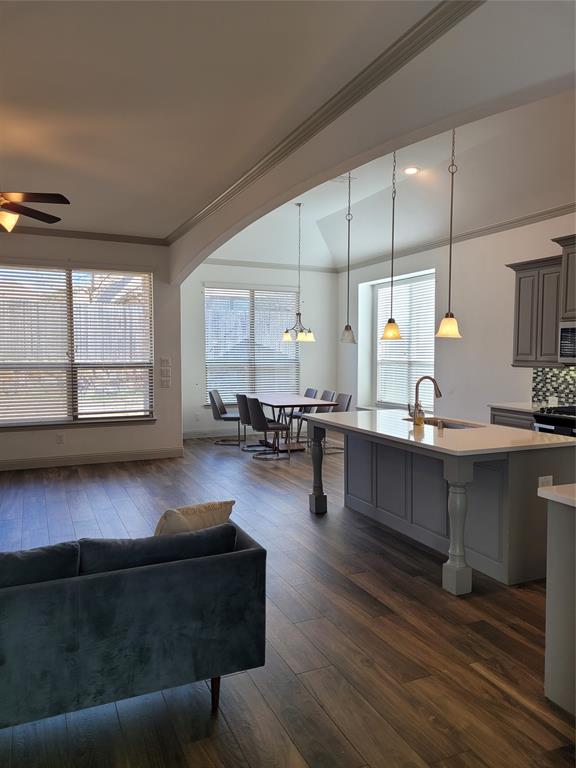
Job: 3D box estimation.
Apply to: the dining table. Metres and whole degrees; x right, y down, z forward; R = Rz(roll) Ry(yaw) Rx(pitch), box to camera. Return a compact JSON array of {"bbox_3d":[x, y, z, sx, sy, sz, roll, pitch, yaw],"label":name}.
[{"bbox_3d":[-0.016,0.616,9.148,0.950,0.760,2.000,-1,3,-15],"label":"dining table"}]

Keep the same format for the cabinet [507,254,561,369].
[{"bbox_3d":[2.821,-0.772,6.308,0.370,1.140,0.740,-1,4,-24],"label":"cabinet"}]

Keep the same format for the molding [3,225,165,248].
[{"bbox_3d":[-2.565,-1.926,7.487,2.080,0.100,0.100,-1,4,-25],"label":"molding"}]

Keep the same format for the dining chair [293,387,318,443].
[{"bbox_3d":[0.220,0.523,9.769,0.540,0.865,0.460,-1,3,-20],"label":"dining chair"}]

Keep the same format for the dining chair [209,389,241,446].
[{"bbox_3d":[-0.959,0.542,9.396,0.540,0.865,0.460,0,3,2],"label":"dining chair"}]

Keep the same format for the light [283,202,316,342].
[{"bbox_3d":[0.164,-1.669,8.809,0.520,2.080,0.520,0,3,0],"label":"light"}]

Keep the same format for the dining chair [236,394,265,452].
[{"bbox_3d":[-0.492,0.575,8.983,0.570,0.860,0.460,-1,3,-11],"label":"dining chair"}]

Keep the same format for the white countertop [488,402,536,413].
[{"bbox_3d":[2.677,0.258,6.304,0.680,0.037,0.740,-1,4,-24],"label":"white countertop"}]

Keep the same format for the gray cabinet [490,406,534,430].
[{"bbox_3d":[2.730,0.706,6.473,0.610,0.890,0.610,-1,4,-25],"label":"gray cabinet"}]

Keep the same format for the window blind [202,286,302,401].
[{"bbox_3d":[-0.607,-0.684,10.334,1.800,2.030,0.070,-1,4,-25],"label":"window blind"}]

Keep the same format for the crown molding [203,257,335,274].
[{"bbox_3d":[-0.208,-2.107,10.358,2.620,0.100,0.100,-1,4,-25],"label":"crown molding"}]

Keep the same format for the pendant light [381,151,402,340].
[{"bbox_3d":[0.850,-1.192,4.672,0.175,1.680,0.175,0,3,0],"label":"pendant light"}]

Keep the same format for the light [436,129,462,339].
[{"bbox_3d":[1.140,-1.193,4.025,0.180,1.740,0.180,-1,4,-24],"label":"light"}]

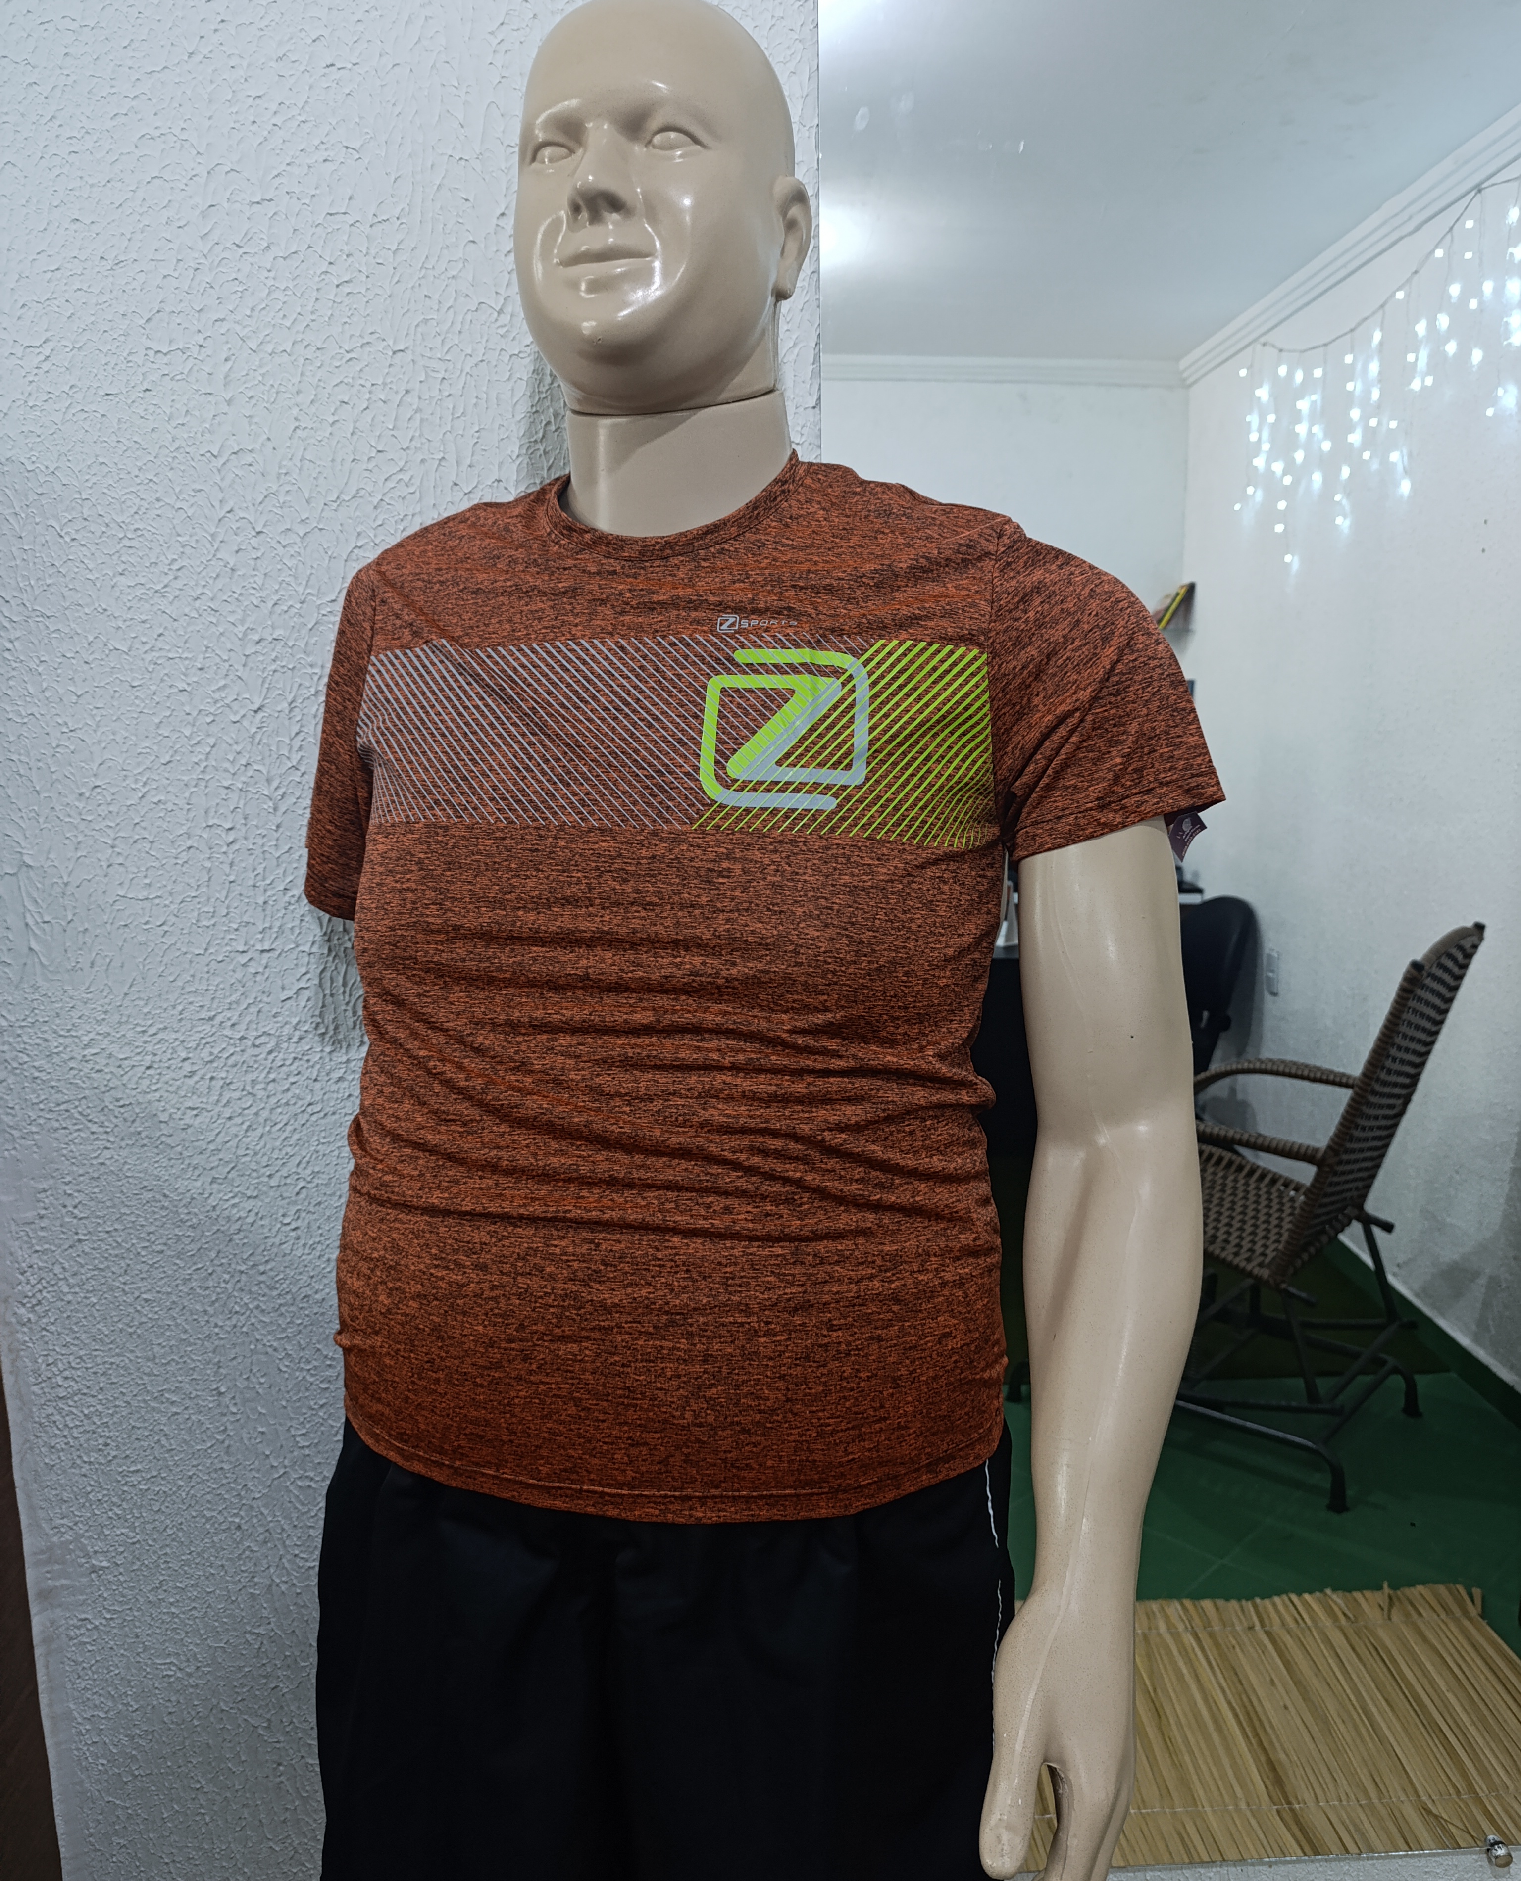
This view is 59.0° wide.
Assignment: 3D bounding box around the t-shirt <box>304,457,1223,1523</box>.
[{"bbox_3d":[-0.036,0.003,0.875,0.620,0.630,0.300,2,10,19],"label":"t-shirt"}]

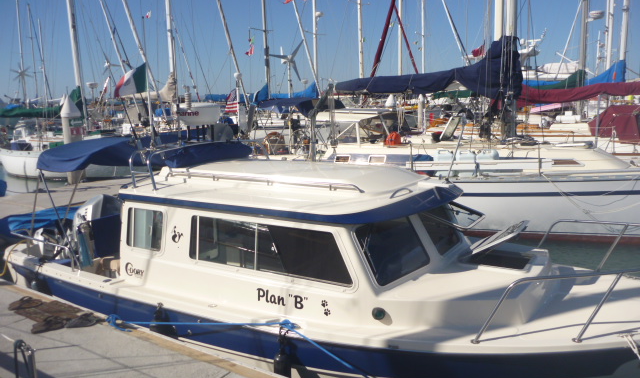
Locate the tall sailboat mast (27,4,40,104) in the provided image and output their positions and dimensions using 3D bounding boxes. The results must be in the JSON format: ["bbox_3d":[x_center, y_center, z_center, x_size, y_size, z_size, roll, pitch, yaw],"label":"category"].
[{"bbox_3d":[-31.277,-14.341,56.514,0.200,11.195,0.200,-1,10,0],"label":"tall sailboat mast"}]

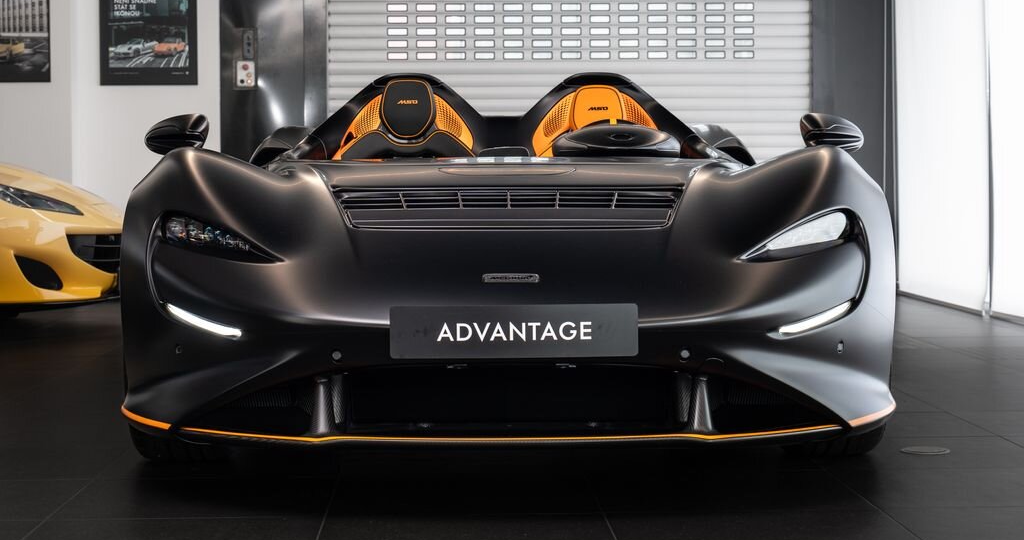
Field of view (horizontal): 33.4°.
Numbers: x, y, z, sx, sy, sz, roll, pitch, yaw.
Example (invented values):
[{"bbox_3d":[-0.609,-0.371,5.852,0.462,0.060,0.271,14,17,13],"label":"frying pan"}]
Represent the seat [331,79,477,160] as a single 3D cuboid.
[{"bbox_3d":[-0.339,-0.204,5.490,0.510,0.820,0.680,0,3,-1],"label":"seat"}]

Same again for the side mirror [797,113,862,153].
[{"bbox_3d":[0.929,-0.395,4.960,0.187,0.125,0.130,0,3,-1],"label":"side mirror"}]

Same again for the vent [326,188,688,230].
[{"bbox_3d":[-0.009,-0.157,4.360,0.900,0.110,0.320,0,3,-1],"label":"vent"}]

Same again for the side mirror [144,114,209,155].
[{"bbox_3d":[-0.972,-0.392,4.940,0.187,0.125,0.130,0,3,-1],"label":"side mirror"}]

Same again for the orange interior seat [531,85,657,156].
[{"bbox_3d":[0.304,-0.208,5.489,0.510,0.820,0.680,0,3,-1],"label":"orange interior seat"}]

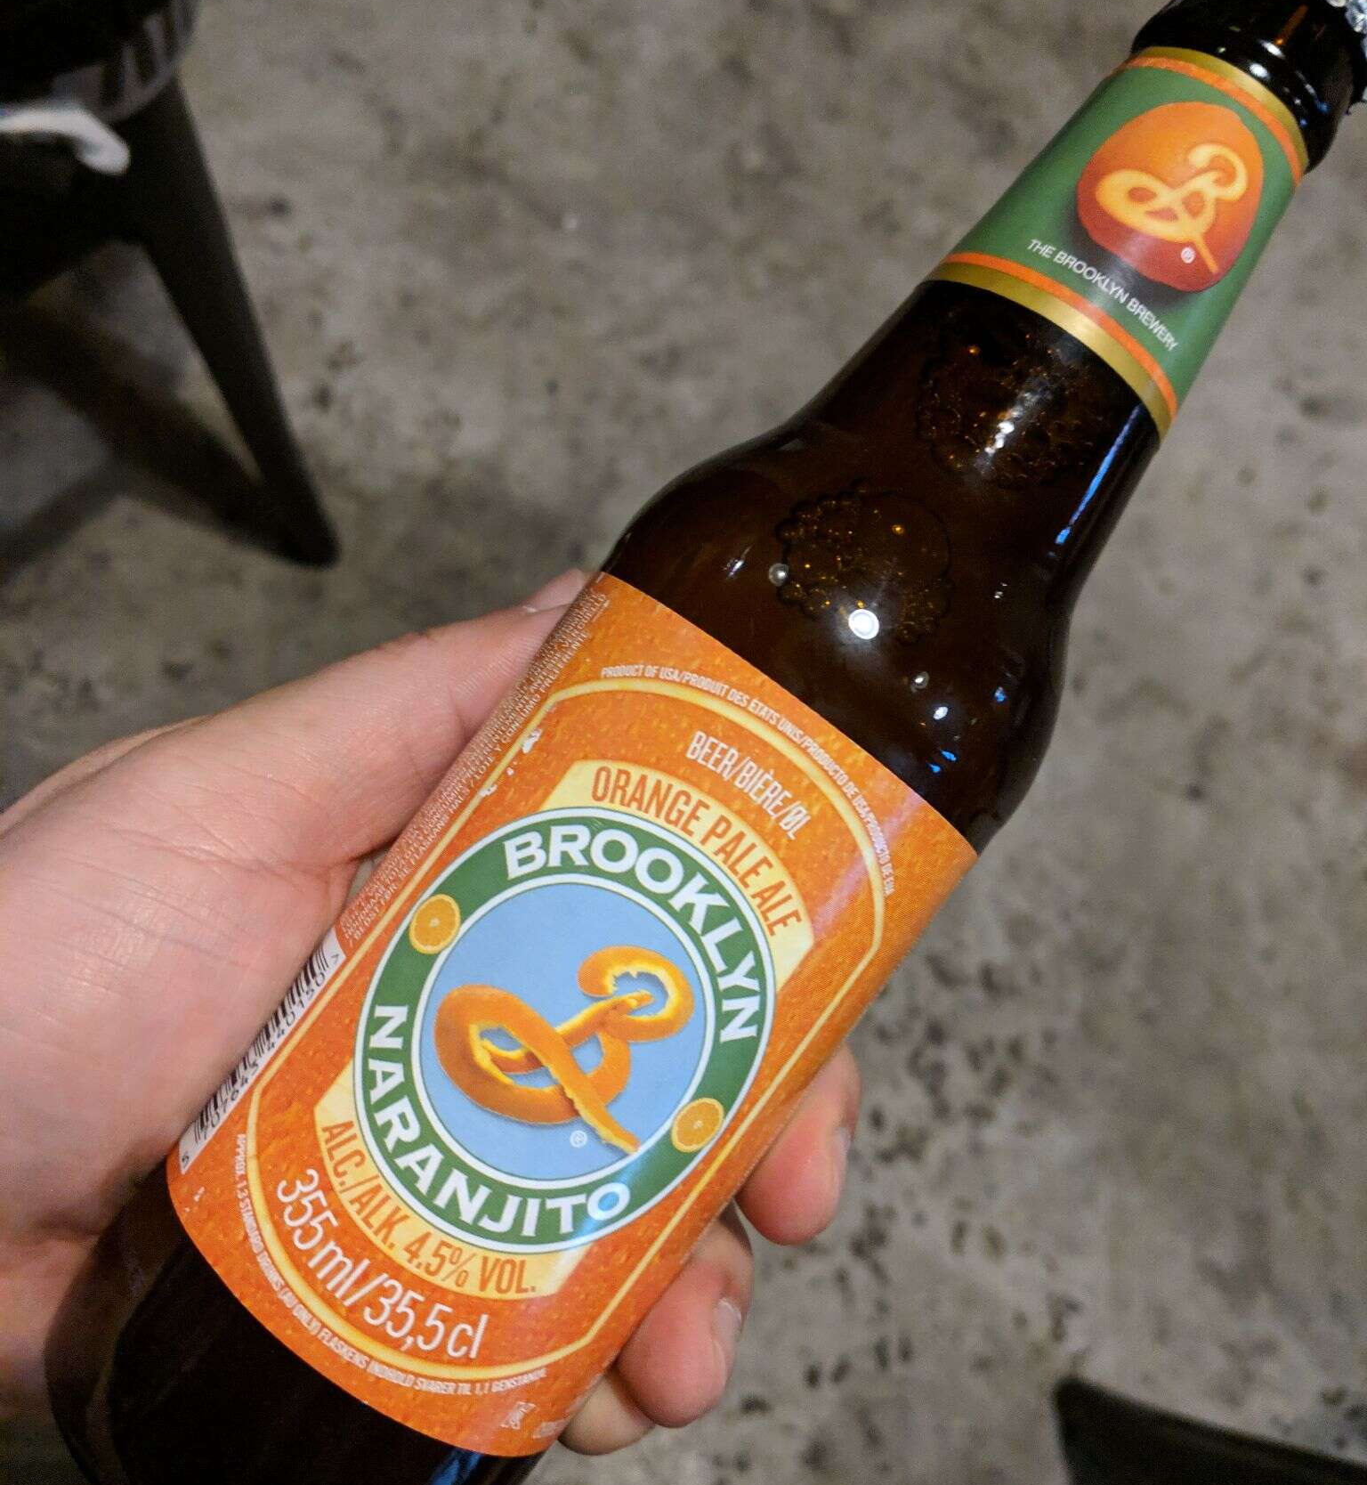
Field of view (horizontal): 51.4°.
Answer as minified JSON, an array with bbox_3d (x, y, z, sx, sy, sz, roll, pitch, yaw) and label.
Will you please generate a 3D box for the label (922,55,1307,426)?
[{"bbox_3d":[0.058,-0.065,0.188,0.038,0.037,0.041,36,89,-1],"label":"label"}]

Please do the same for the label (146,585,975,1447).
[{"bbox_3d":[-0.013,0.033,0.184,0.061,0.057,0.090,36,89,2],"label":"label"}]

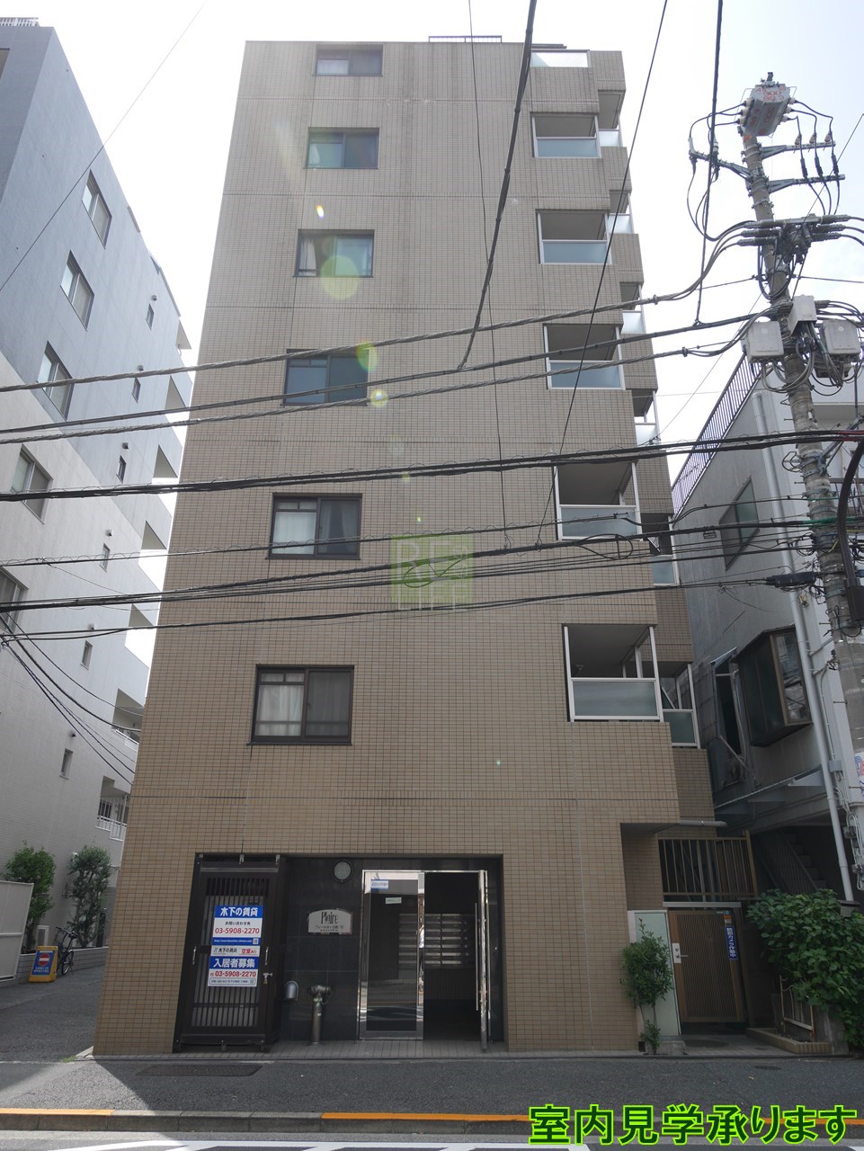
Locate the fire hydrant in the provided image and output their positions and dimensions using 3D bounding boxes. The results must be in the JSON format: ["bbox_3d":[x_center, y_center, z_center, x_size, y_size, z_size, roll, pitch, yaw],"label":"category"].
[{"bbox_3d":[-1.468,5.637,10.256,0.310,0.690,0.240,0,-23,0],"label":"fire hydrant"}]

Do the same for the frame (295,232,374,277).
[{"bbox_3d":[-1.752,-5.798,14.533,1.395,1.135,0.160,0,-23,0],"label":"frame"}]

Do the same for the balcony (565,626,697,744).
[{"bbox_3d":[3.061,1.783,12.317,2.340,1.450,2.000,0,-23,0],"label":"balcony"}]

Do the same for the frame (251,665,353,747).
[{"bbox_3d":[-1.803,1.816,11.249,1.400,1.120,0.140,0,-23,0],"label":"frame"}]

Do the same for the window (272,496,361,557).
[{"bbox_3d":[-1.786,-0.727,12.367,1.400,1.105,0.160,0,-23,0],"label":"window"}]

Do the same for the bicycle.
[{"bbox_3d":[-8.107,8.333,17.696,0.520,1.000,1.500,4,-24,-8],"label":"bicycle"}]

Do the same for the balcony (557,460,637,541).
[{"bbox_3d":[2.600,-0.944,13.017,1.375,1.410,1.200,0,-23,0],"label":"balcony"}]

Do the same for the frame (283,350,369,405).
[{"bbox_3d":[-1.770,-3.287,13.456,1.405,1.140,0.160,0,-23,0],"label":"frame"}]

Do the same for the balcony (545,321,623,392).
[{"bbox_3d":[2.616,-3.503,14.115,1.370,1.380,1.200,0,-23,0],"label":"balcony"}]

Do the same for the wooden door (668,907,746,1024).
[{"bbox_3d":[3.815,5.422,11.120,0.910,1.405,0.080,0,-23,0],"label":"wooden door"}]

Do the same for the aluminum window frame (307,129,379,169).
[{"bbox_3d":[-1.732,-8.308,15.613,1.410,1.140,0.130,0,-23,0],"label":"aluminum window frame"}]

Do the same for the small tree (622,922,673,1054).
[{"bbox_3d":[2.595,4.928,9.583,0.640,1.430,0.560,0,-23,0],"label":"small tree"}]

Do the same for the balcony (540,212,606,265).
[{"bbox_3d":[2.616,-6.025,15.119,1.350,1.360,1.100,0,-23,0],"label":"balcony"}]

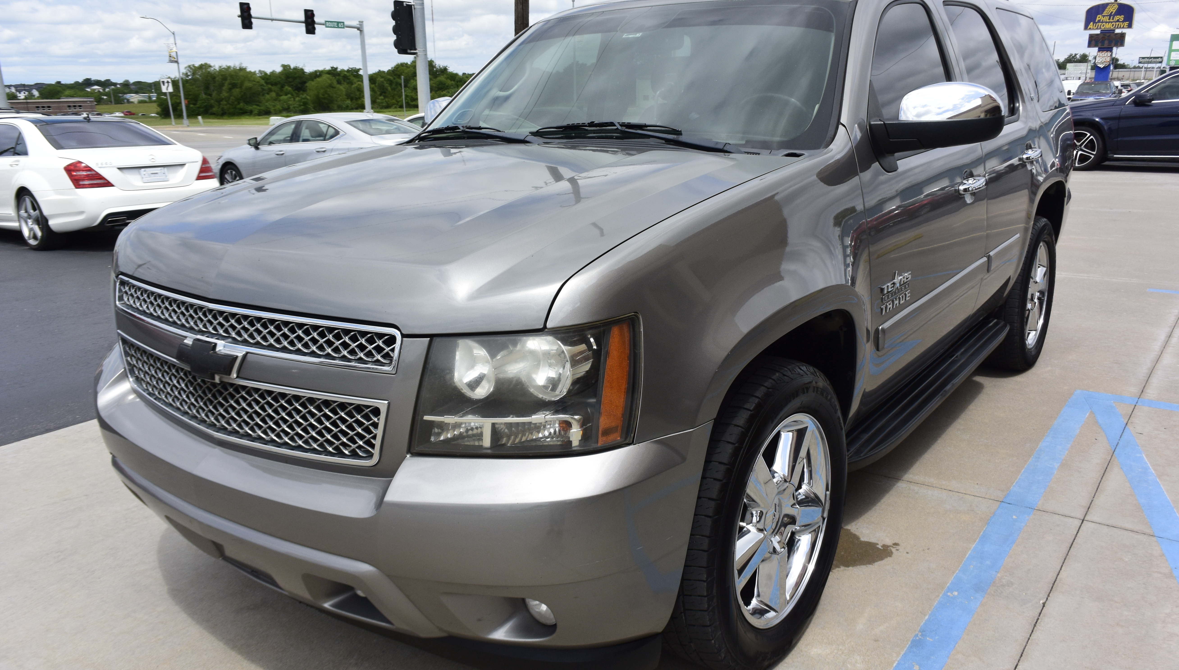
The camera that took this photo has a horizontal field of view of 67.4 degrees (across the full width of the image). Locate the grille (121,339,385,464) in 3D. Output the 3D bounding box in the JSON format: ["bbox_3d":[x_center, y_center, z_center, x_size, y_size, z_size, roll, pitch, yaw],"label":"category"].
[{"bbox_3d":[-0.800,0.126,1.959,1.010,0.165,0.100,10,19,35],"label":"grille"}]

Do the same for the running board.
[{"bbox_3d":[1.301,0.186,3.380,0.190,0.085,1.950,9,19,36],"label":"running board"}]

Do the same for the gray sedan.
[{"bbox_3d":[-4.460,-3.090,15.150,4.930,1.450,1.860,8,18,31],"label":"gray sedan"}]

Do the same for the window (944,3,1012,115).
[{"bbox_3d":[1.560,-1.069,3.494,0.050,0.455,0.770,-11,7,39],"label":"window"}]

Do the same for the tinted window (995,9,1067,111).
[{"bbox_3d":[2.216,-1.336,4.339,0.060,0.470,1.180,-15,3,40],"label":"tinted window"}]

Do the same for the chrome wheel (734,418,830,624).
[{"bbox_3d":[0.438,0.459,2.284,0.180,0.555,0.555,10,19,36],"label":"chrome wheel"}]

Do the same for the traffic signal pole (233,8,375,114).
[{"bbox_3d":[-15.902,-15.408,50.191,0.600,6.000,8.400,10,19,36],"label":"traffic signal pole"}]

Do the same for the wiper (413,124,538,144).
[{"bbox_3d":[-0.415,-0.691,3.051,0.140,0.070,0.750,-15,21,-41],"label":"wiper"}]

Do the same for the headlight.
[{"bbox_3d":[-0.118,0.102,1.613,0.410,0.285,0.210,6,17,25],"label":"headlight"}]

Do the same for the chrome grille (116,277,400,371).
[{"bbox_3d":[-0.827,-0.033,1.992,1.140,0.120,0.100,9,19,36],"label":"chrome grille"}]

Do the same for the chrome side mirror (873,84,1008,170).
[{"bbox_3d":[0.981,-0.579,2.466,0.325,0.245,0.210,10,19,35],"label":"chrome side mirror"}]

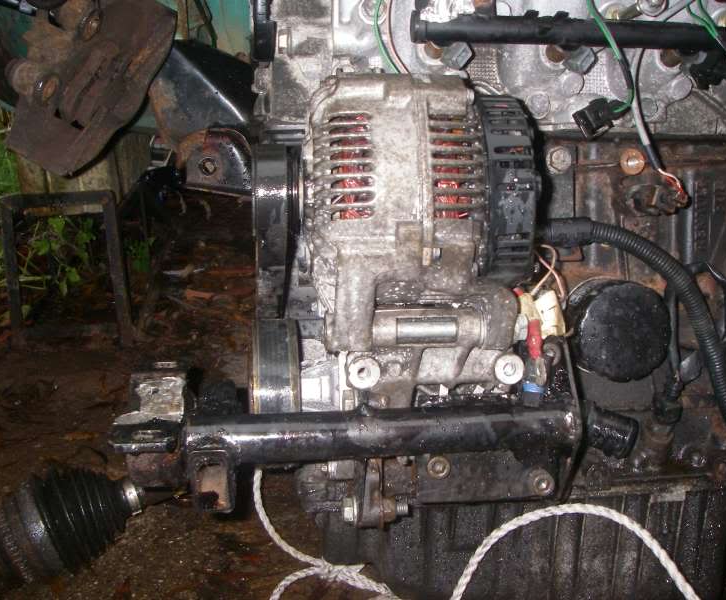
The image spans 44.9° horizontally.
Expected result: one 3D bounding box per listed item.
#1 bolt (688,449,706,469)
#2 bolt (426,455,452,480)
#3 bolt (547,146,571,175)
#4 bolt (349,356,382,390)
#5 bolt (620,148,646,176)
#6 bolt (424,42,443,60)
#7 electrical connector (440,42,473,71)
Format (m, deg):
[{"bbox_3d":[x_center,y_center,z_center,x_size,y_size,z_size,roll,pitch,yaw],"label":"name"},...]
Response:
[{"bbox_3d":[0.283,0.135,0.745,0.017,0.017,0.012,-4,-1,-14],"label":"bolt"},{"bbox_3d":[0.055,0.122,0.640,0.018,0.018,0.011,-4,-1,-14],"label":"bolt"},{"bbox_3d":[0.161,-0.114,0.720,0.021,0.021,0.012,-4,-1,-14],"label":"bolt"},{"bbox_3d":[0.000,0.051,0.615,0.022,0.022,0.014,-4,-1,-14],"label":"bolt"},{"bbox_3d":[0.226,-0.116,0.735,0.021,0.021,0.011,-4,-1,-14],"label":"bolt"},{"bbox_3d":[0.051,-0.180,0.635,0.015,0.015,0.012,-4,-1,-14],"label":"bolt"},{"bbox_3d":[0.066,-0.171,0.615,0.018,0.015,0.012,22,-10,36],"label":"electrical connector"}]

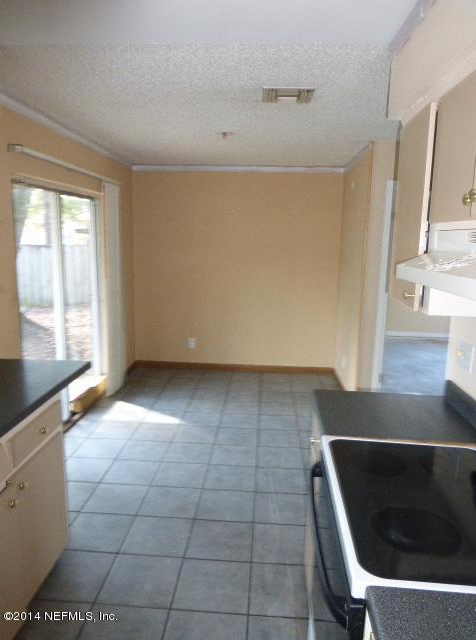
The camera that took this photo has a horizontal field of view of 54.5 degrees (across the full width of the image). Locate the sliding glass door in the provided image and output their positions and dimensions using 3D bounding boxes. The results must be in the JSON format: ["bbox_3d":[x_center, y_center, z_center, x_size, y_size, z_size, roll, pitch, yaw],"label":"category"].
[{"bbox_3d":[-1.441,-0.101,3.894,0.100,1.950,1.660,2,10,4],"label":"sliding glass door"}]

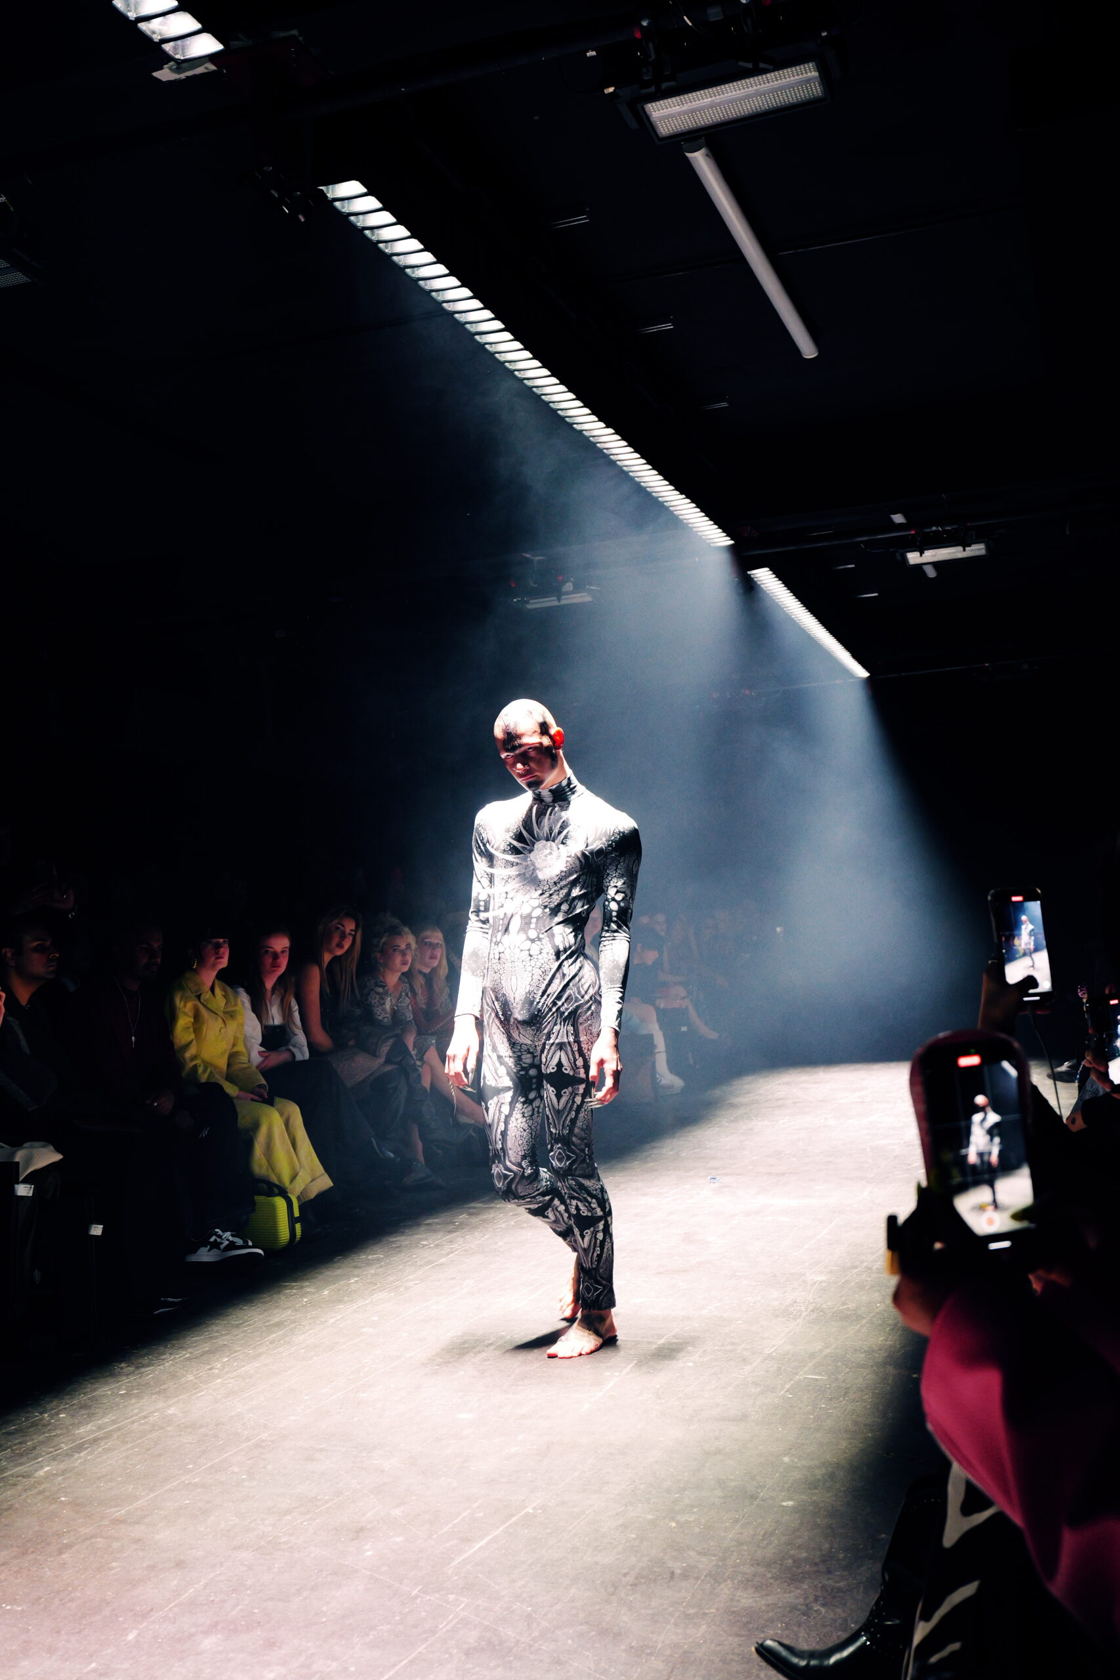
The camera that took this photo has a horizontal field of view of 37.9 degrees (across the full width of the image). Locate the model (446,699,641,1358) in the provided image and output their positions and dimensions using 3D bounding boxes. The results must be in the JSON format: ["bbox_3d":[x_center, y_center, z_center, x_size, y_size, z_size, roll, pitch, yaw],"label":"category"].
[{"bbox_3d":[-0.010,0.519,4.721,0.560,1.820,0.520,-5,-4,19],"label":"model"}]

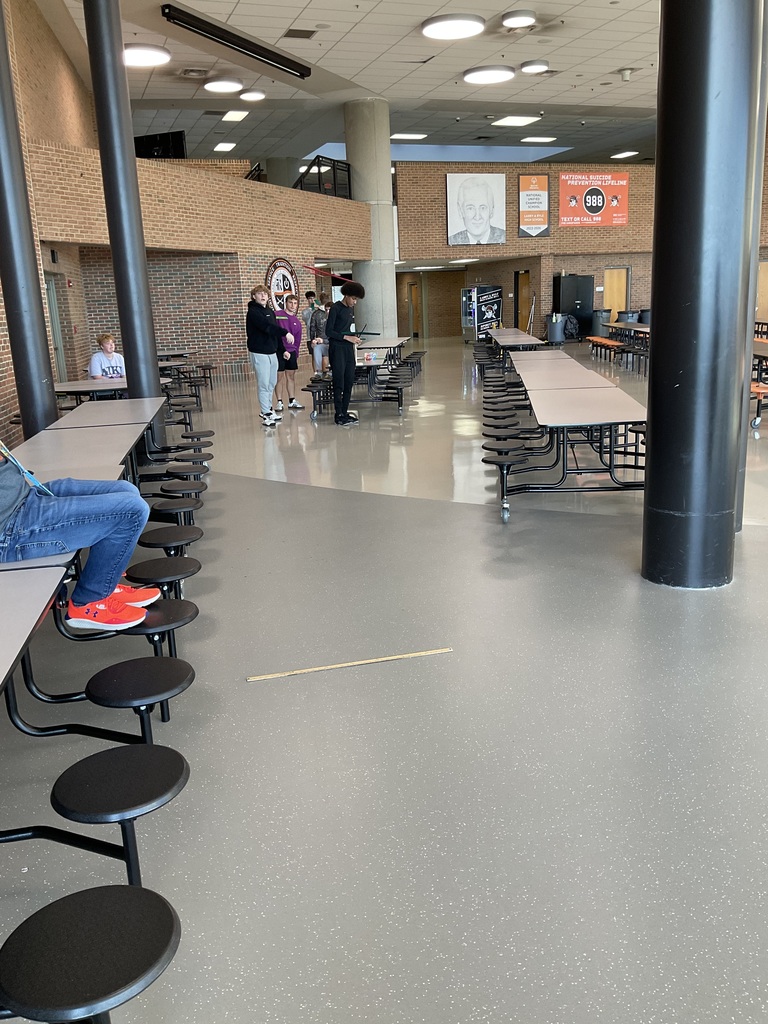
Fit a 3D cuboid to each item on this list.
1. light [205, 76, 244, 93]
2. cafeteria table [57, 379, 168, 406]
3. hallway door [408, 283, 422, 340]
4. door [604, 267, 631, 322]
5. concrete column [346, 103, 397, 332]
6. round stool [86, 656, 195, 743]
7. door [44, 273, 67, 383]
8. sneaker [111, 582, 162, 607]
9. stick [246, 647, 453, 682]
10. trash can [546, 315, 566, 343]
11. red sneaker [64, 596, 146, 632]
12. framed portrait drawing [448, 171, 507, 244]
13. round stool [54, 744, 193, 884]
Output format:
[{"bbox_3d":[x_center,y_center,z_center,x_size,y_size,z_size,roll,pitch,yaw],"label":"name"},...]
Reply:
[{"bbox_3d":[-3.763,-10.025,20.137,0.920,0.120,0.920,-8,15,-20],"label":"light"},{"bbox_3d":[-3.195,-1.120,9.967,1.524,0.745,1.524,-3,14,0],"label":"cafeteria table"},{"bbox_3d":[1.213,-8.153,34.763,0.100,2.180,0.980,-8,15,-20],"label":"hallway door"},{"bbox_3d":[7.240,-6.478,26.739,1.000,2.170,0.100,-8,15,-20],"label":"door"},{"bbox_3d":[-0.360,-7.787,23.794,1.220,6.651,1.220,-3,14,0],"label":"concrete column"},{"bbox_3d":[-0.733,0.722,2.681,0.325,0.437,0.325,-5,14,-9],"label":"round stool"},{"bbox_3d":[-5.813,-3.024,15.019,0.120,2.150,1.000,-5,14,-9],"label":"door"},{"bbox_3d":[-1.024,0.313,3.336,0.295,0.110,0.105,-5,14,-10],"label":"sneaker"},{"bbox_3d":[-0.136,0.660,3.733,0.914,0.006,0.030,-6,14,-14],"label":"stick"},{"bbox_3d":[5.151,-5.425,25.500,0.620,0.880,0.620,-2,14,1],"label":"trash can"},{"bbox_3d":[-1.014,0.362,3.135,0.300,0.110,0.105,-4,14,-4],"label":"red sneaker"},{"bbox_3d":[2.653,-8.561,24.306,1.841,1.880,0.060,-8,15,-22],"label":"framed portrait drawing"},{"bbox_3d":[-0.636,0.856,2.161,0.330,0.425,0.330,-3,14,0],"label":"round stool"}]

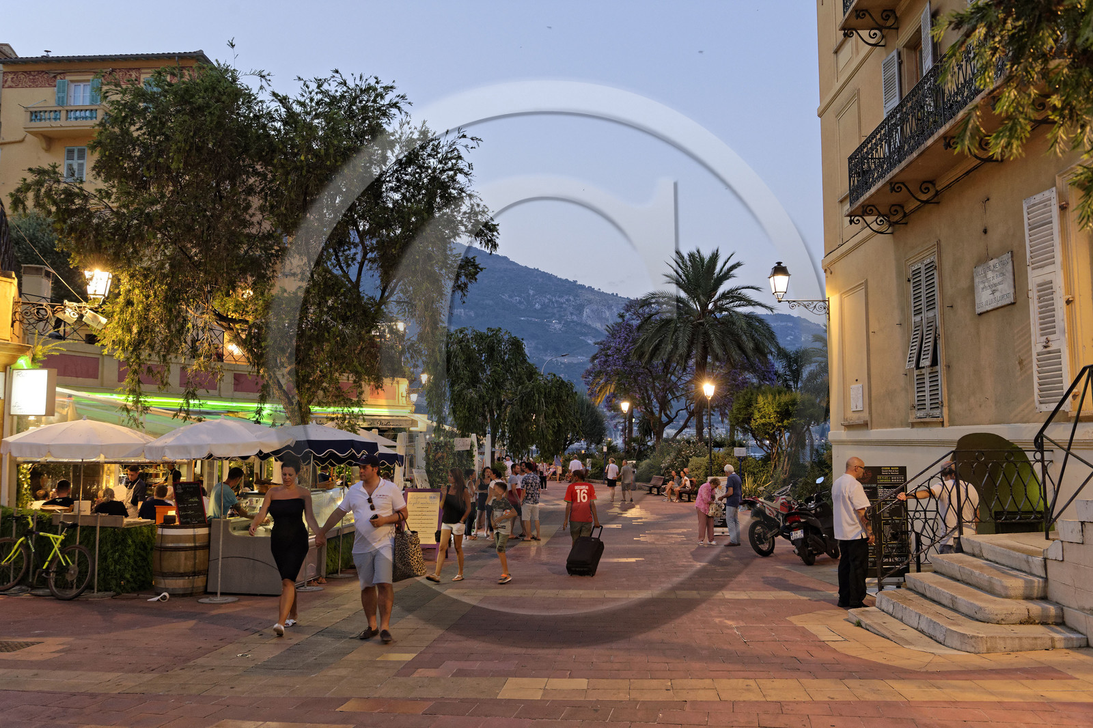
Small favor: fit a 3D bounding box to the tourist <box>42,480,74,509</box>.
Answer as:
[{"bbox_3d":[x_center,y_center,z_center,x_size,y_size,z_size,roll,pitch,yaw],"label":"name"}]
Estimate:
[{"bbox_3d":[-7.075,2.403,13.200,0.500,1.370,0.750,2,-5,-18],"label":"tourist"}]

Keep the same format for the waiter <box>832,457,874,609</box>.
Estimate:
[{"bbox_3d":[3.630,1.994,10.857,0.360,1.750,0.490,2,-5,-18],"label":"waiter"}]

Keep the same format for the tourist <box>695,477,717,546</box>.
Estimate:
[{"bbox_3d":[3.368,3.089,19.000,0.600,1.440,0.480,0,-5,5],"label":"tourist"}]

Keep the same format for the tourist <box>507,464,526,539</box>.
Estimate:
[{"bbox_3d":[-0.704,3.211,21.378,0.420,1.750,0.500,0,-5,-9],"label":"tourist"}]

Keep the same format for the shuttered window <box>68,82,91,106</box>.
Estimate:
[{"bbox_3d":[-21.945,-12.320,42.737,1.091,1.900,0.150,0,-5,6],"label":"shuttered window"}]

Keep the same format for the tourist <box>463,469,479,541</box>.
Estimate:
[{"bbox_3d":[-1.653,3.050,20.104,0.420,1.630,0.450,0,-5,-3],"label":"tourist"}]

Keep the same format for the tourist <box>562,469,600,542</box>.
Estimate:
[{"bbox_3d":[0.538,2.435,14.236,0.520,1.600,0.420,0,-5,-2],"label":"tourist"}]

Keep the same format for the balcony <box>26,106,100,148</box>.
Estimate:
[{"bbox_3d":[-22.023,-10.854,42.082,3.793,1.785,0.970,0,-5,6],"label":"balcony"}]

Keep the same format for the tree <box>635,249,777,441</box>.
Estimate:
[{"bbox_3d":[8.976,0.101,52.214,8.100,13.400,8.100,0,-5,0],"label":"tree"}]

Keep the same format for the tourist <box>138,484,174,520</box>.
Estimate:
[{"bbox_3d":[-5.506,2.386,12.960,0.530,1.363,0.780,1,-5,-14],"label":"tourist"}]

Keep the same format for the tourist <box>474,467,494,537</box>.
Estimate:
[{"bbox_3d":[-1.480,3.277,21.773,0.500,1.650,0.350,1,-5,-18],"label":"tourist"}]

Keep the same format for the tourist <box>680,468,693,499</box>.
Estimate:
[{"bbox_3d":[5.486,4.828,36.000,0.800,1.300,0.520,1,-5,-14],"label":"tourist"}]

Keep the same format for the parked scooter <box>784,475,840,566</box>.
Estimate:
[{"bbox_3d":[4.700,2.678,15.218,0.800,1.380,1.950,-4,-6,33],"label":"parked scooter"}]

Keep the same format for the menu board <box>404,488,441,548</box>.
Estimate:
[{"bbox_3d":[-2.107,2.751,15.706,0.660,1.250,0.580,-1,-5,12],"label":"menu board"}]

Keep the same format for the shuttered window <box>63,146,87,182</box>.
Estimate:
[{"bbox_3d":[-21.940,-9.309,42.432,1.052,1.679,0.140,0,-5,6],"label":"shuttered window"}]

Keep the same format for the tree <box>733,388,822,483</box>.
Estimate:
[{"bbox_3d":[8.258,2.896,32.873,3.400,4.350,3.300,0,-5,0],"label":"tree"}]

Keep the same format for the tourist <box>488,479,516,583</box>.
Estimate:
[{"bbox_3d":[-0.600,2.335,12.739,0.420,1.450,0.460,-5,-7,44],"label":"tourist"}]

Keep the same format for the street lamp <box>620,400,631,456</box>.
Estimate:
[{"bbox_3d":[4.251,4.292,49.000,0.450,4.750,0.450,0,-5,0],"label":"street lamp"}]

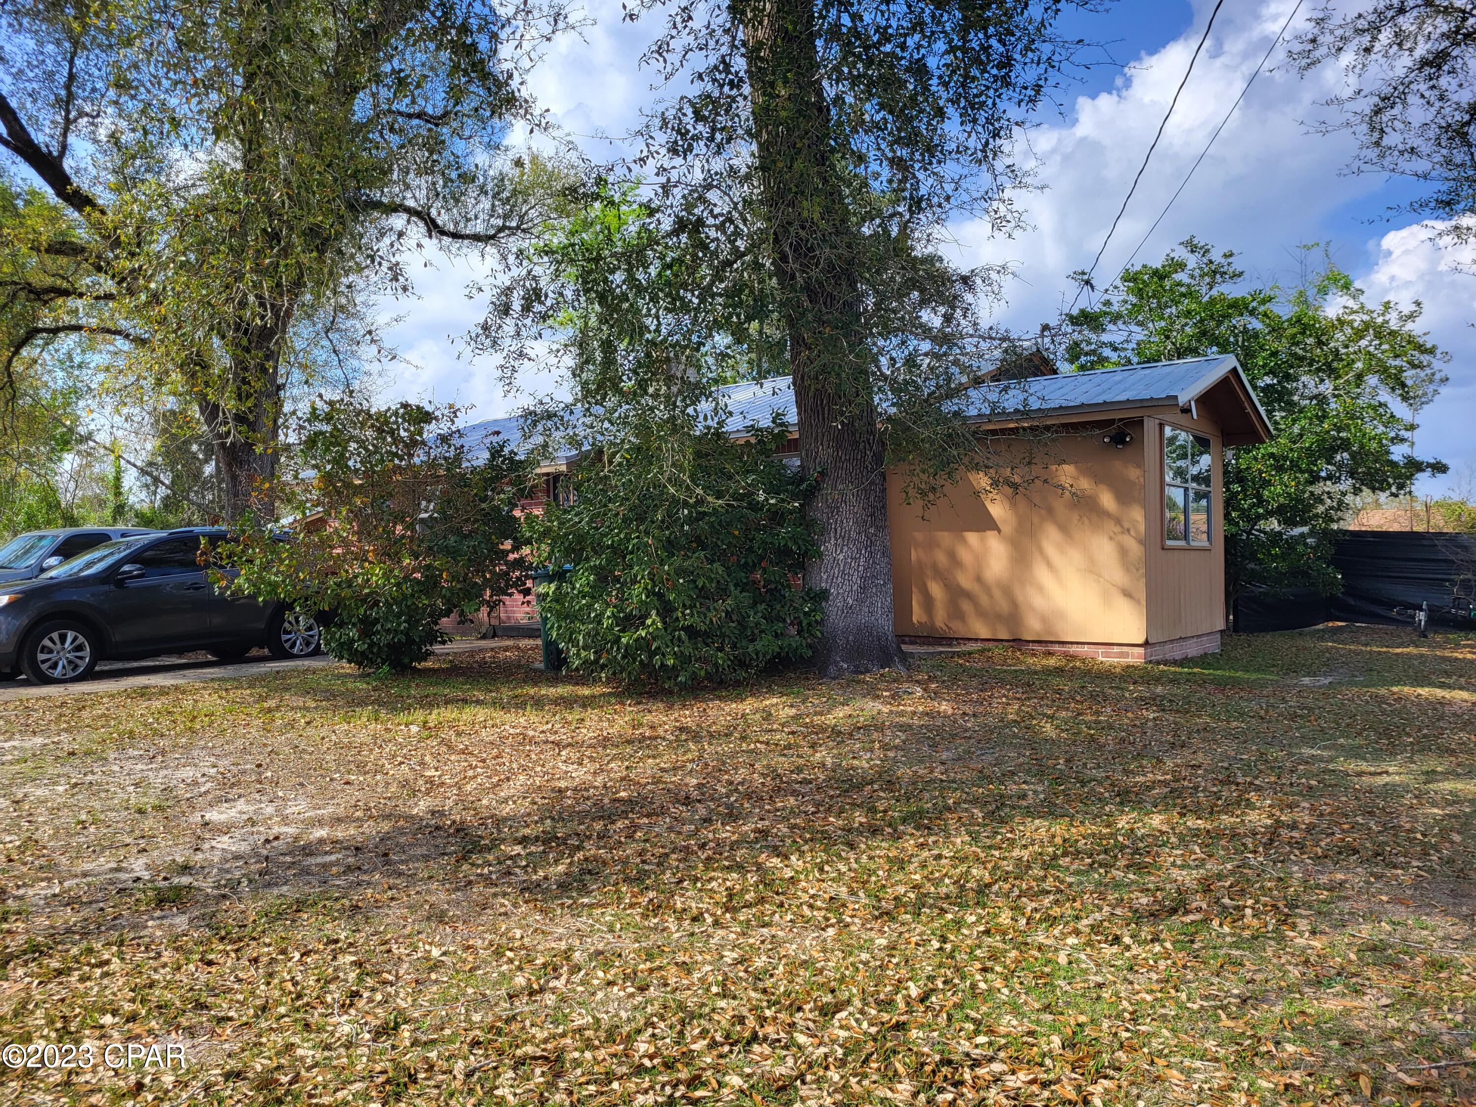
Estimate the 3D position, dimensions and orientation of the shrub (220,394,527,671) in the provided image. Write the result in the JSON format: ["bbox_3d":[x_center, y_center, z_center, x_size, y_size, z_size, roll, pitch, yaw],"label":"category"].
[{"bbox_3d":[-3.934,-0.193,11.950,3.250,2.920,2.950,0,-1,-18],"label":"shrub"}]

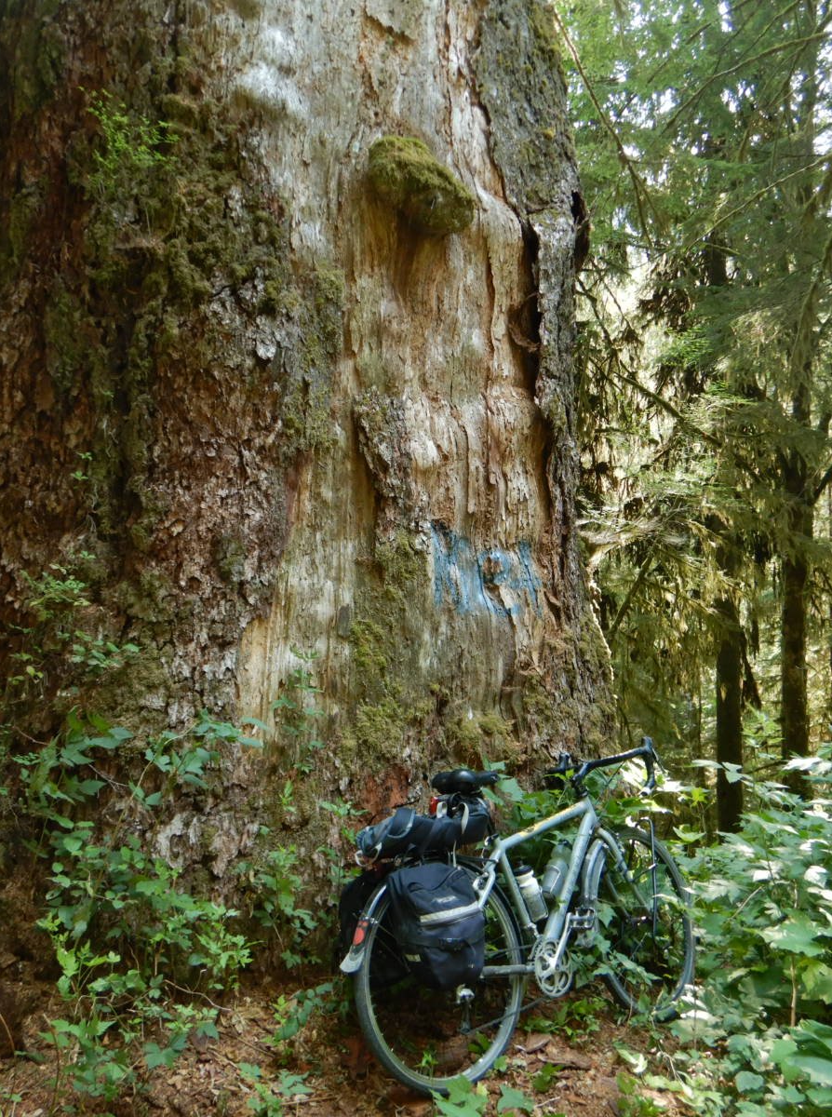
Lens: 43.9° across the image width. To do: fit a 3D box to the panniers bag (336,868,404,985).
[{"bbox_3d":[-0.096,1.143,3.221,0.260,0.355,0.140,6,-19,-41],"label":"panniers bag"}]

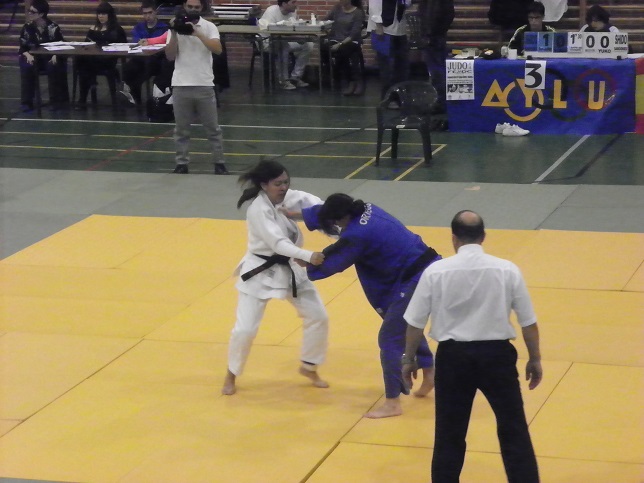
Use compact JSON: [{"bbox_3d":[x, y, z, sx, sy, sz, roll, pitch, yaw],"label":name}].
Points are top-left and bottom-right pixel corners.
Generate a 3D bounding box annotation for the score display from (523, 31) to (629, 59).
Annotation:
[{"bbox_3d":[2.595,-2.015,24.000,1.060,0.270,0.120,1,12,10],"label":"score display"}]

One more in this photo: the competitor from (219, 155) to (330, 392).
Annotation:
[{"bbox_3d":[-0.290,0.219,14.640,0.640,1.460,0.620,8,15,37],"label":"competitor"}]

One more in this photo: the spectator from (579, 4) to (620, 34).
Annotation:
[{"bbox_3d":[2.954,-1.927,24.950,0.480,1.230,0.720,1,12,10],"label":"spectator"}]

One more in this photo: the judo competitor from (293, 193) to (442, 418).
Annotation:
[{"bbox_3d":[0.278,0.379,14.330,0.900,1.310,0.620,3,12,17],"label":"judo competitor"}]

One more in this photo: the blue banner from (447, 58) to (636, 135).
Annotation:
[{"bbox_3d":[2.257,-1.489,24.100,1.950,0.780,0.050,1,12,10],"label":"blue banner"}]

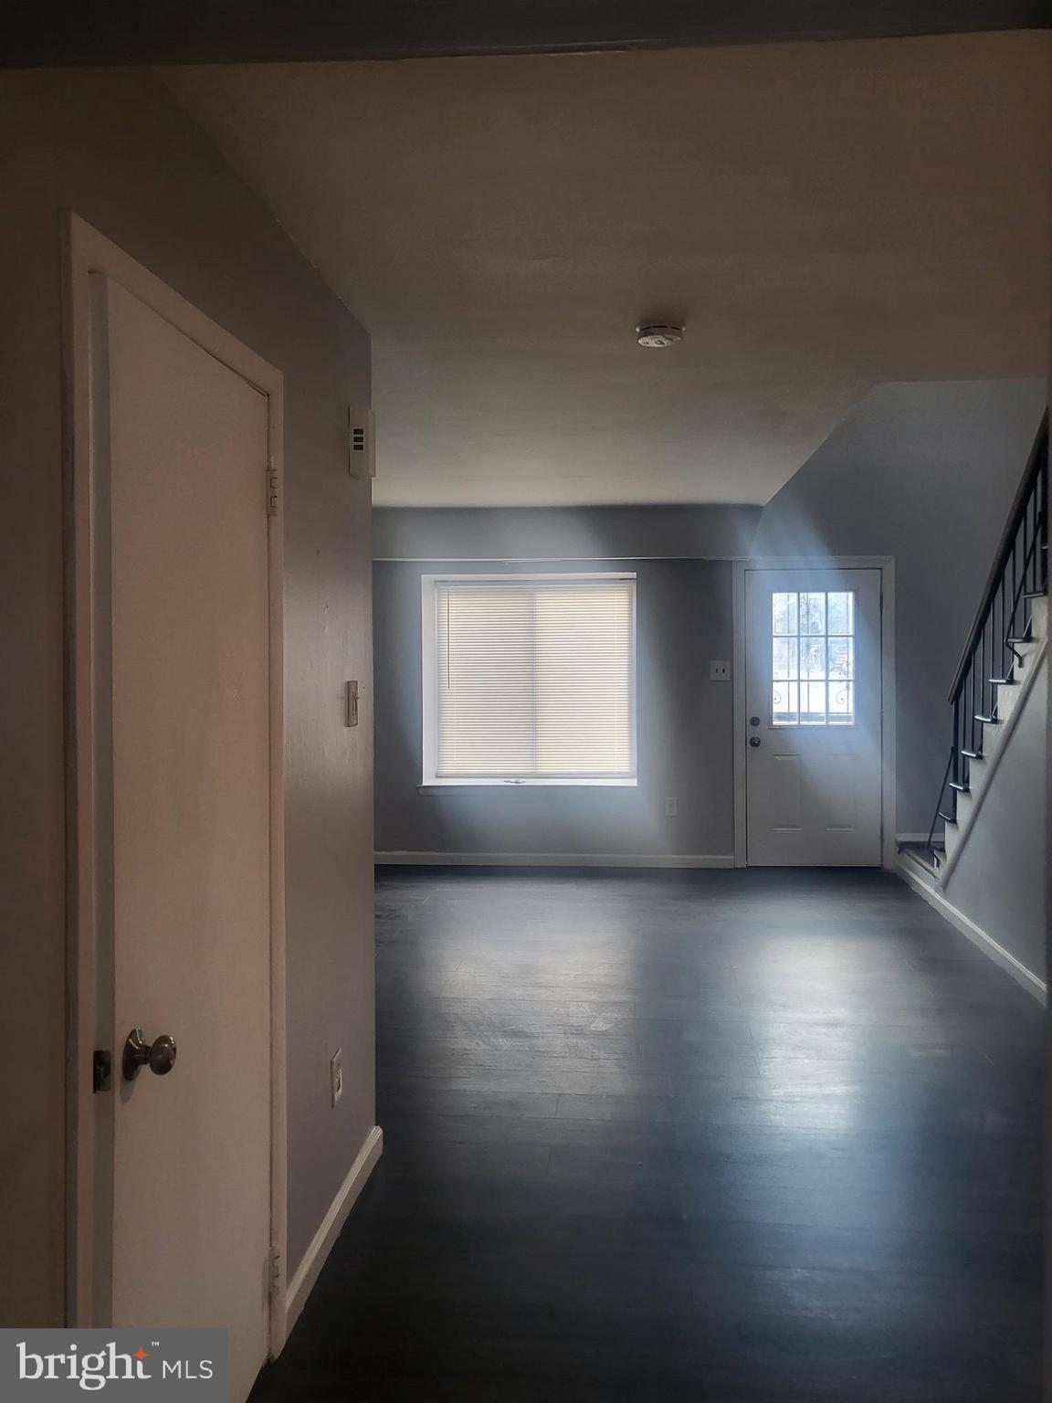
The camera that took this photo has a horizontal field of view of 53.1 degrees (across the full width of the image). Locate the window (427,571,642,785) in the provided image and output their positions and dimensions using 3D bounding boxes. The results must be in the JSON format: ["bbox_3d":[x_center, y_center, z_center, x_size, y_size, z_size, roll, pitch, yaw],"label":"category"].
[{"bbox_3d":[0.067,-0.161,7.526,1.420,1.420,0.045,0,3,5],"label":"window"}]

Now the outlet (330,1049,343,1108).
[{"bbox_3d":[-0.496,0.990,2.773,0.010,0.117,0.073,0,3,5],"label":"outlet"}]

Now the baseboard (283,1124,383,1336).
[{"bbox_3d":[-0.490,1.341,2.767,0.020,0.092,0.920,0,3,5],"label":"baseboard"}]

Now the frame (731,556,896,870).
[{"bbox_3d":[1.941,0.074,7.137,1.090,2.110,0.120,0,3,5],"label":"frame"}]

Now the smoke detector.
[{"bbox_3d":[0.403,-1.093,3.160,0.143,0.046,0.143,0,3,5],"label":"smoke detector"}]

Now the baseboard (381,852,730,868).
[{"bbox_3d":[0.129,1.082,7.261,2.550,0.100,0.020,0,3,5],"label":"baseboard"}]

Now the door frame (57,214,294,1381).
[{"bbox_3d":[-0.615,0.374,1.870,0.110,2.120,0.890,0,3,5],"label":"door frame"}]

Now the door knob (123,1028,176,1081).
[{"bbox_3d":[-0.553,0.521,1.552,0.066,0.070,0.068,0,3,3],"label":"door knob"}]

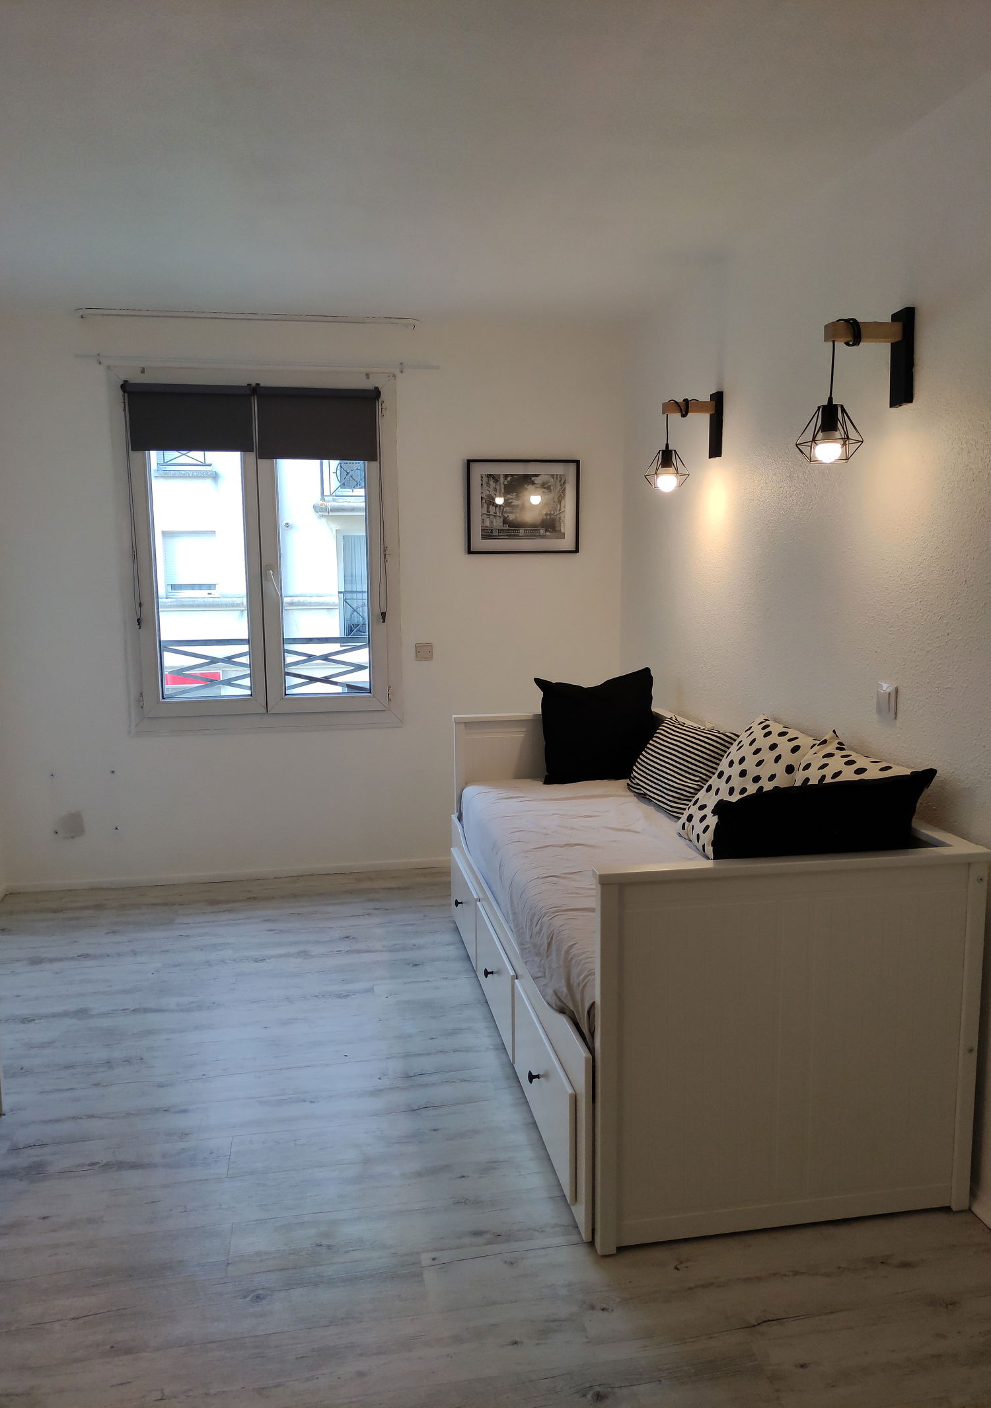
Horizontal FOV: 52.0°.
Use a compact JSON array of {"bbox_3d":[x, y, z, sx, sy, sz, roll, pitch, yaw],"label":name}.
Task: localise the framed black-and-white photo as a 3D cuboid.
[{"bbox_3d":[0.133,-0.887,4.603,0.518,0.412,0.029,-2,8,-10],"label":"framed black-and-white photo"}]

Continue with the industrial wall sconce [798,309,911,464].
[{"bbox_3d":[0.850,-0.757,2.429,0.273,0.358,0.172,-2,8,-10],"label":"industrial wall sconce"}]

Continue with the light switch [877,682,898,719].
[{"bbox_3d":[0.978,-0.007,2.553,0.024,0.084,0.076,-2,8,-10],"label":"light switch"}]

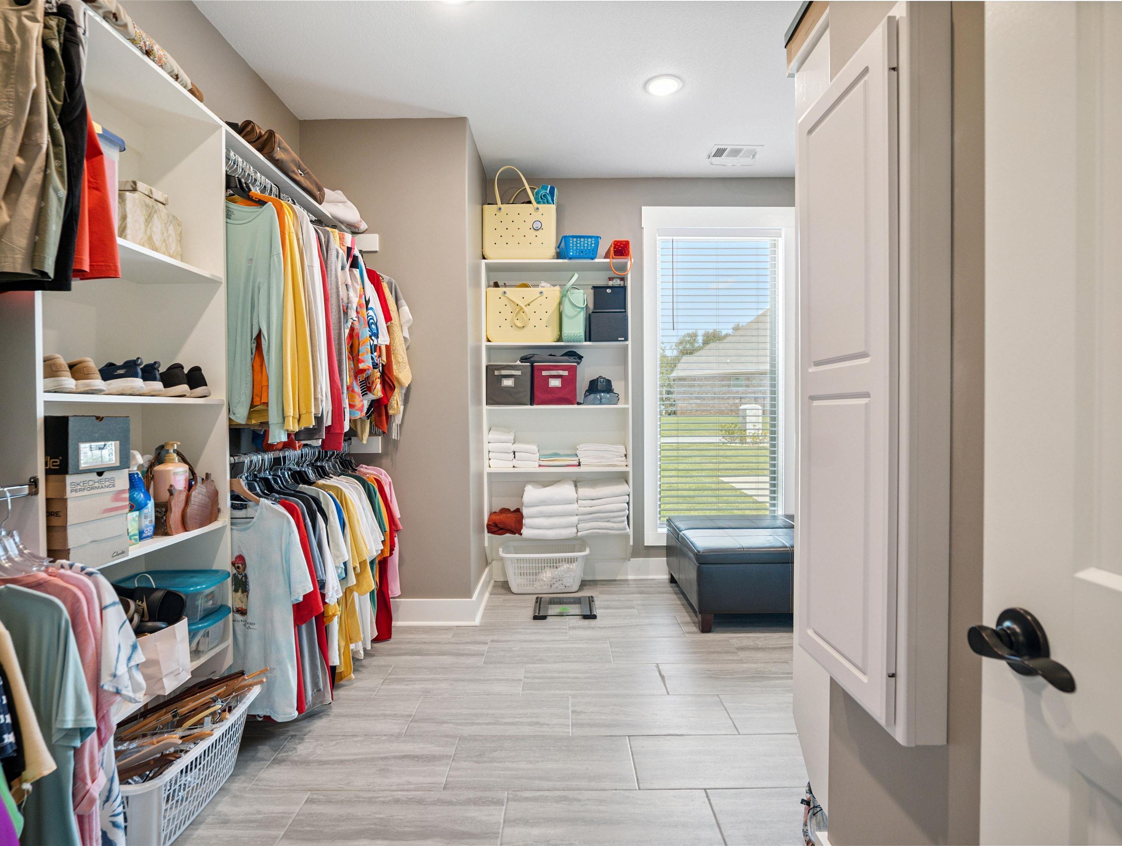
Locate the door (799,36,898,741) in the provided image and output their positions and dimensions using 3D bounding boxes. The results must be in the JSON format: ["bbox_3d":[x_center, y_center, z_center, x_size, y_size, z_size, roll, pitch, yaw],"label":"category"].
[{"bbox_3d":[0.553,-0.081,1.128,0.022,1.205,0.355,0,1,0],"label":"door"}]

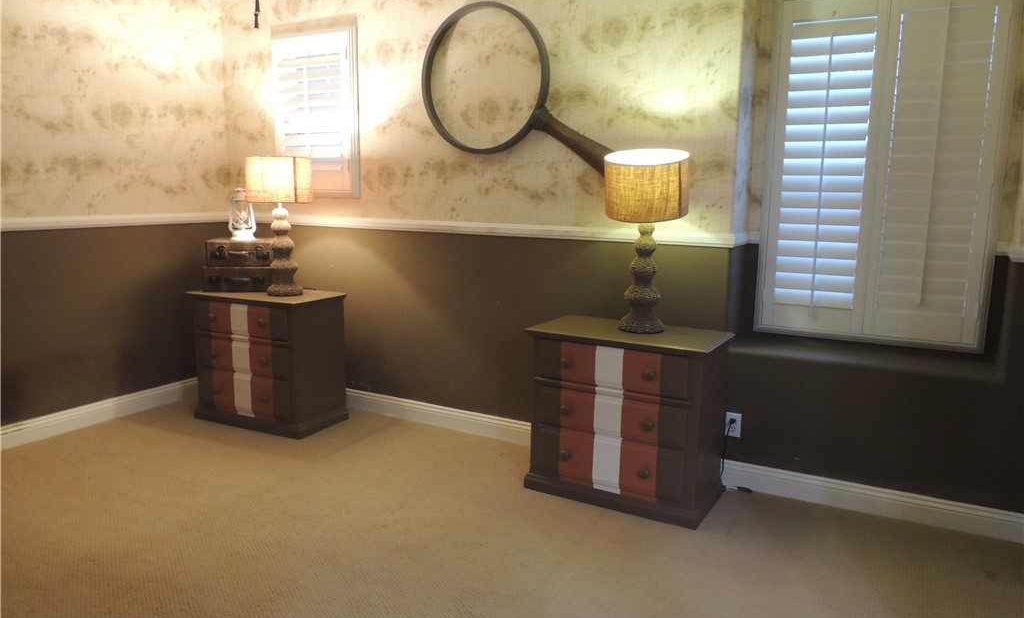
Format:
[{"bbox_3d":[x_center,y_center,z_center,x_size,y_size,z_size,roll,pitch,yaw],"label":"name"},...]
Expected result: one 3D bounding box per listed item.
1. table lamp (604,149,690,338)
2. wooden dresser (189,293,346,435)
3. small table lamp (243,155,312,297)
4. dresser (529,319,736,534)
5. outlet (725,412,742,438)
[{"bbox_3d":[0.606,-0.299,3.226,0.390,0.800,0.390,6,10,28],"label":"table lamp"},{"bbox_3d":[-1.460,0.289,4.273,0.837,0.763,0.457,5,10,25],"label":"wooden dresser"},{"bbox_3d":[-1.344,-0.484,4.173,0.390,0.800,0.390,6,10,28],"label":"small table lamp"},{"bbox_3d":[0.533,0.480,3.297,0.837,0.763,0.457,6,11,30],"label":"dresser"},{"bbox_3d":[1.054,0.555,3.379,0.070,0.114,0.014,6,10,28],"label":"outlet"}]

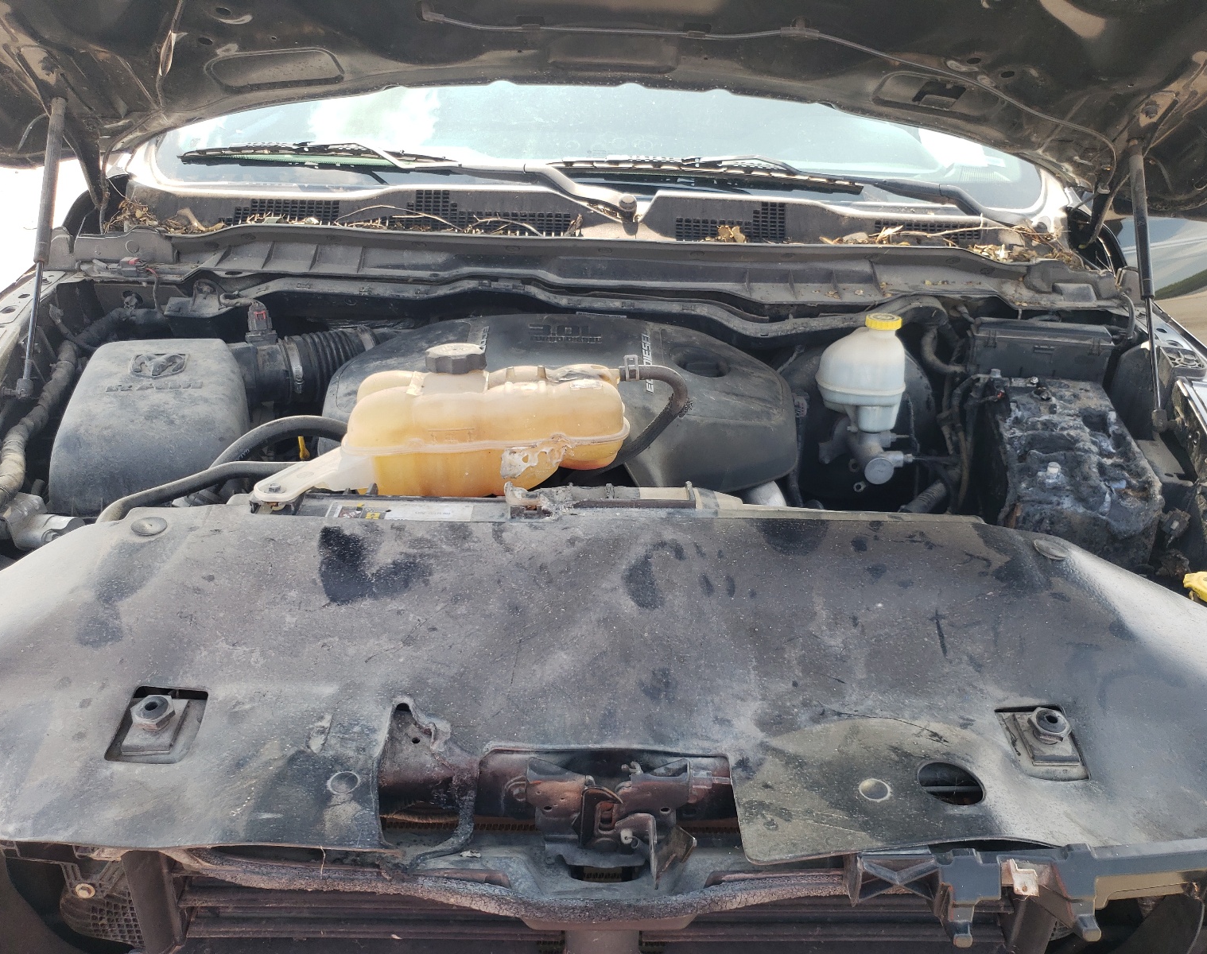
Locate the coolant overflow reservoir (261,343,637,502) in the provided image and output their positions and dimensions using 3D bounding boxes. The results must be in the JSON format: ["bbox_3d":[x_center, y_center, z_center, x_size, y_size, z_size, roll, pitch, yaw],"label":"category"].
[{"bbox_3d":[-0.198,-0.069,1.190,0.440,0.175,0.190,-5,26,-14],"label":"coolant overflow reservoir"}]

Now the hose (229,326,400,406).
[{"bbox_3d":[-0.416,-0.167,1.400,0.240,0.095,0.100,-12,28,-27],"label":"hose"}]

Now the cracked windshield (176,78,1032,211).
[{"bbox_3d":[0.016,-0.817,1.942,1.650,0.150,0.860,2,61,0],"label":"cracked windshield"}]

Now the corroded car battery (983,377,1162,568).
[{"bbox_3d":[0.625,0.023,1.311,0.175,0.190,0.330,7,25,11],"label":"corroded car battery"}]

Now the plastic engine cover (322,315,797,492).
[{"bbox_3d":[-0.042,-0.129,1.397,0.620,0.160,0.420,1,25,0],"label":"plastic engine cover"}]

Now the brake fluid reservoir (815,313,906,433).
[{"bbox_3d":[0.372,-0.142,1.413,0.120,0.165,0.130,1,25,0],"label":"brake fluid reservoir"}]

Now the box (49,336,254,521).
[{"bbox_3d":[-0.557,-0.048,1.242,0.225,0.210,0.300,-6,26,-15],"label":"box"}]

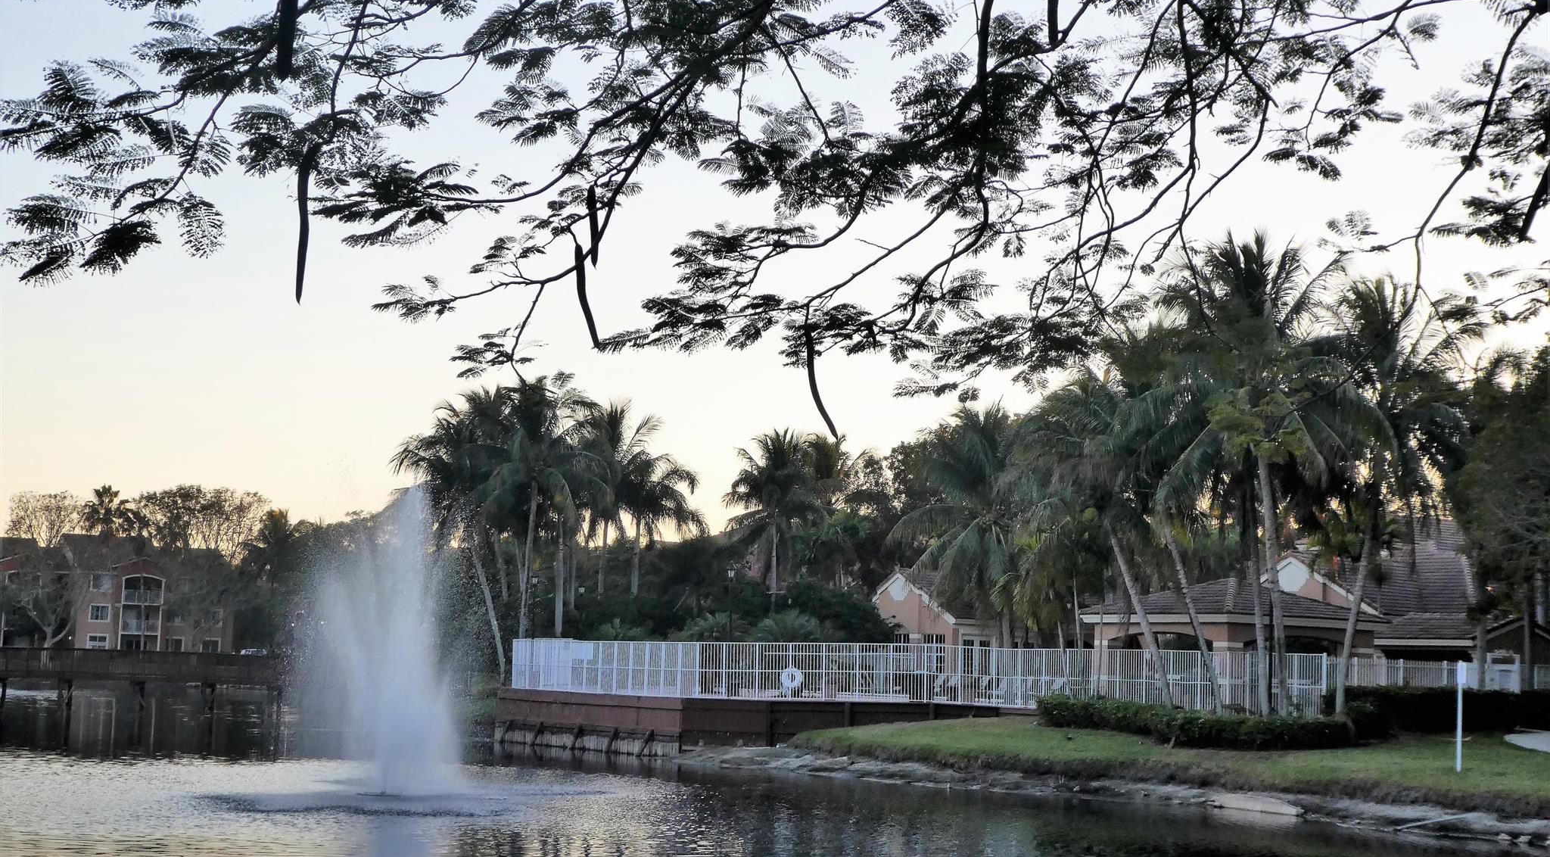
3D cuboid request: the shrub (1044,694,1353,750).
[{"bbox_3d":[10.299,7.339,55.569,7.900,1.000,2.200,-3,-7,36],"label":"shrub"}]

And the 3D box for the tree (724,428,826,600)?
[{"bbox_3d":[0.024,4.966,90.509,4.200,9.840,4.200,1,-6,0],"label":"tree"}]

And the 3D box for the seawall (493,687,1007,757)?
[{"bbox_3d":[-2.183,8.366,62.824,18.470,1.670,3.300,-3,-7,38],"label":"seawall"}]

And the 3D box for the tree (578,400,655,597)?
[{"bbox_3d":[-6.988,4.900,99.005,3.750,12.390,3.750,2,-6,-4],"label":"tree"}]

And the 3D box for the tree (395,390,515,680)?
[{"bbox_3d":[-11.057,3.734,76.996,4.250,10.320,4.250,2,-6,-8],"label":"tree"}]

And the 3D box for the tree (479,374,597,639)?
[{"bbox_3d":[-8.675,3.662,82.037,4.440,11.440,4.440,2,-6,-6],"label":"tree"}]

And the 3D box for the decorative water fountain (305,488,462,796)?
[{"bbox_3d":[-7.929,4.317,45.319,3.100,6.180,3.000,3,-6,-10],"label":"decorative water fountain"}]

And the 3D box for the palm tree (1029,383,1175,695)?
[{"bbox_3d":[8.325,3.091,57.011,3.790,8.940,3.790,1,-6,8],"label":"palm tree"}]

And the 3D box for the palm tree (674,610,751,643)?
[{"bbox_3d":[-2.093,7.455,75.138,2.400,2.670,2.400,2,-6,-1],"label":"palm tree"}]

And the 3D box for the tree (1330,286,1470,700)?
[{"bbox_3d":[14.902,1.697,53.552,3.900,10.680,4.000,0,-6,16],"label":"tree"}]

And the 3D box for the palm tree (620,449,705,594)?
[{"bbox_3d":[-5.153,6.172,101.894,3.970,10.570,3.970,2,-6,-3],"label":"palm tree"}]

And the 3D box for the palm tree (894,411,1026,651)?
[{"bbox_3d":[5.832,3.784,68.461,4.600,8.920,4.600,1,-6,5],"label":"palm tree"}]

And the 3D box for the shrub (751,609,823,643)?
[{"bbox_3d":[0.427,7.435,75.144,2.400,2.790,2.400,1,-6,0],"label":"shrub"}]

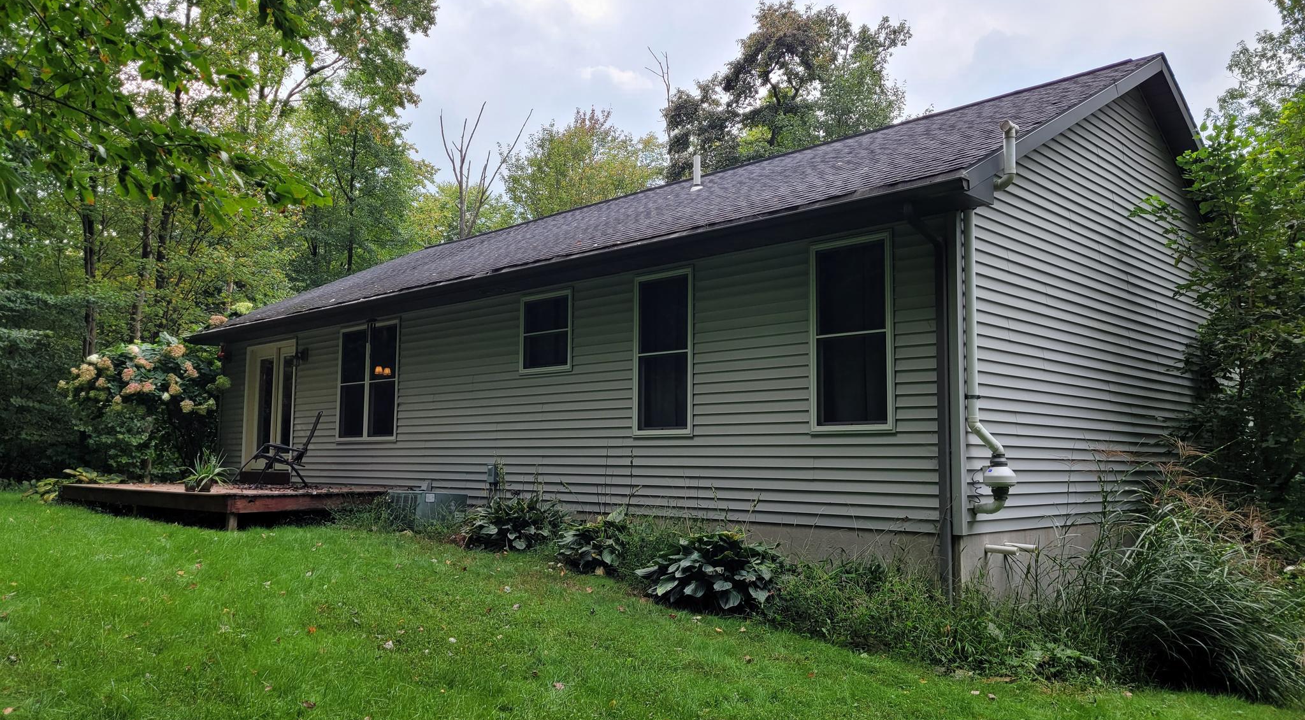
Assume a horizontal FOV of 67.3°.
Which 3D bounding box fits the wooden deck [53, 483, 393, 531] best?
[{"bbox_3d":[-6.171,2.025,14.256,6.550,0.415,2.620,-5,-8,45],"label":"wooden deck"}]

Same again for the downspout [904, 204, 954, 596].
[{"bbox_3d":[2.127,0.326,7.613,0.080,3.070,0.510,-5,-8,45],"label":"downspout"}]

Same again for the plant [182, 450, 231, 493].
[{"bbox_3d":[-5.552,1.386,12.200,0.600,0.520,0.570,-5,-8,45],"label":"plant"}]

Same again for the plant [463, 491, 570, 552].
[{"bbox_3d":[-1.465,1.739,10.550,1.100,0.580,1.000,1,-6,0],"label":"plant"}]

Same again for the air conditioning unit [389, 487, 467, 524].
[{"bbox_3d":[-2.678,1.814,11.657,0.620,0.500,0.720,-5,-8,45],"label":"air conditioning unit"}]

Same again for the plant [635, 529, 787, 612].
[{"bbox_3d":[0.475,1.708,7.950,1.180,0.580,1.100,1,-6,0],"label":"plant"}]

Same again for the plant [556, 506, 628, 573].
[{"bbox_3d":[-0.585,1.730,9.450,0.700,0.560,0.680,1,-6,0],"label":"plant"}]

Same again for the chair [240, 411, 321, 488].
[{"bbox_3d":[-5.337,1.274,14.000,1.100,1.100,0.660,3,-6,-20],"label":"chair"}]

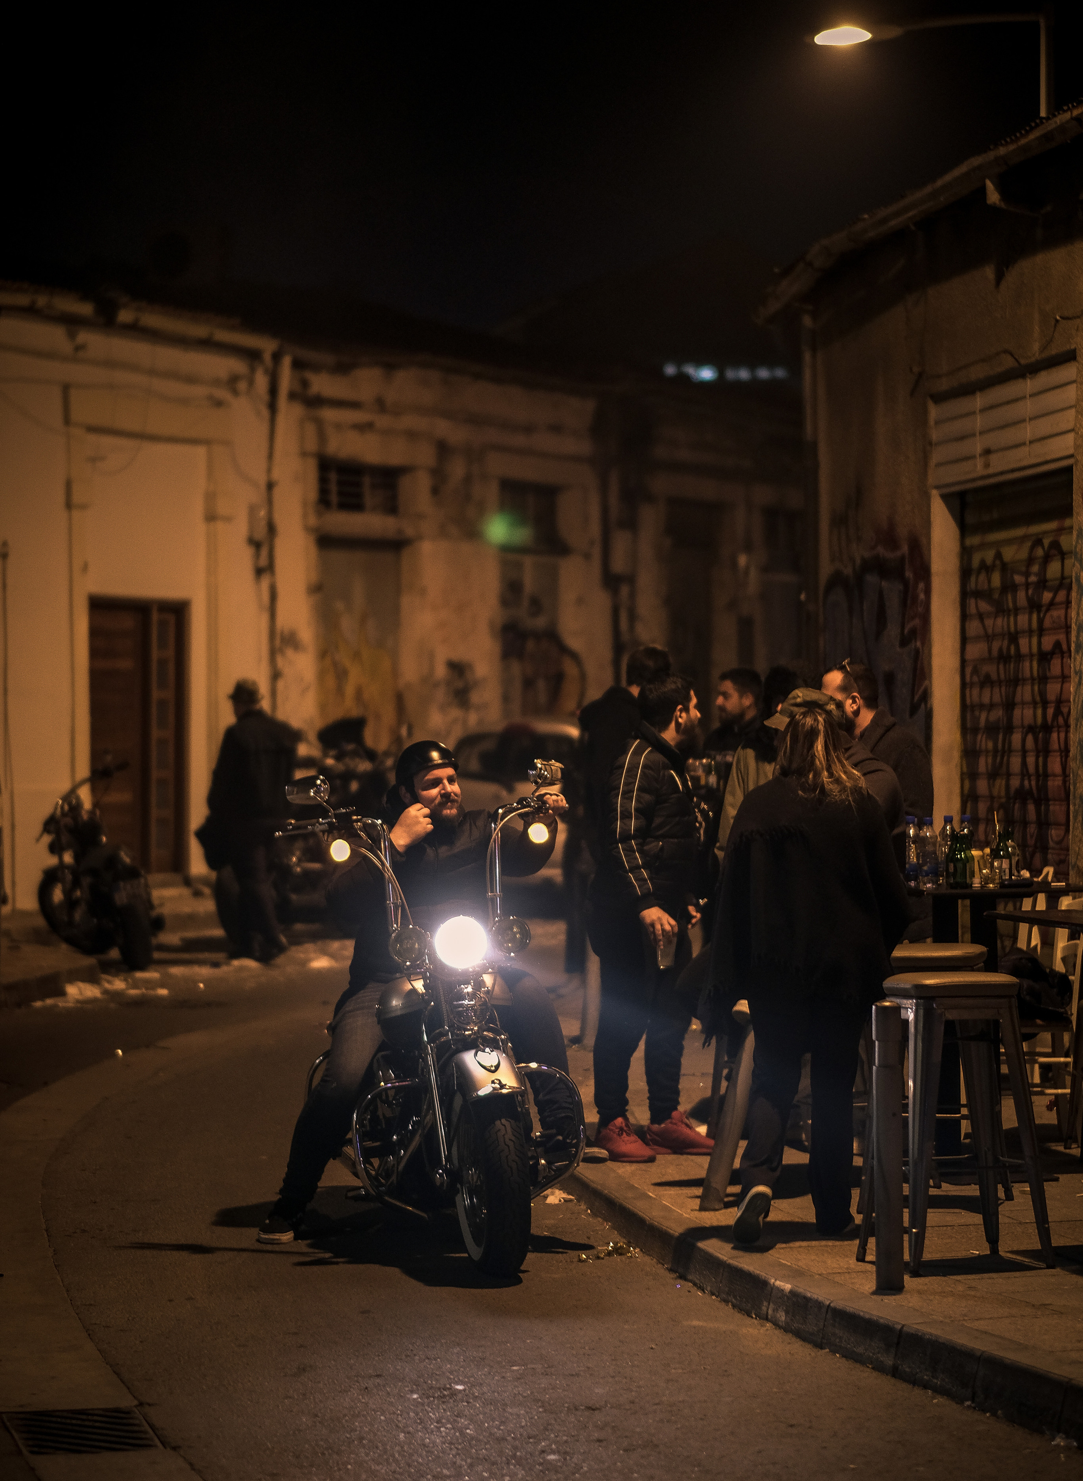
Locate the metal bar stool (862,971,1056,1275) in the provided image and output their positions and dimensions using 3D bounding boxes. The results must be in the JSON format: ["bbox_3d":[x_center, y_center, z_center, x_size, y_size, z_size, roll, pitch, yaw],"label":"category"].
[{"bbox_3d":[1.143,1.058,10.500,0.420,0.790,0.420,0,0,-22],"label":"metal bar stool"}]

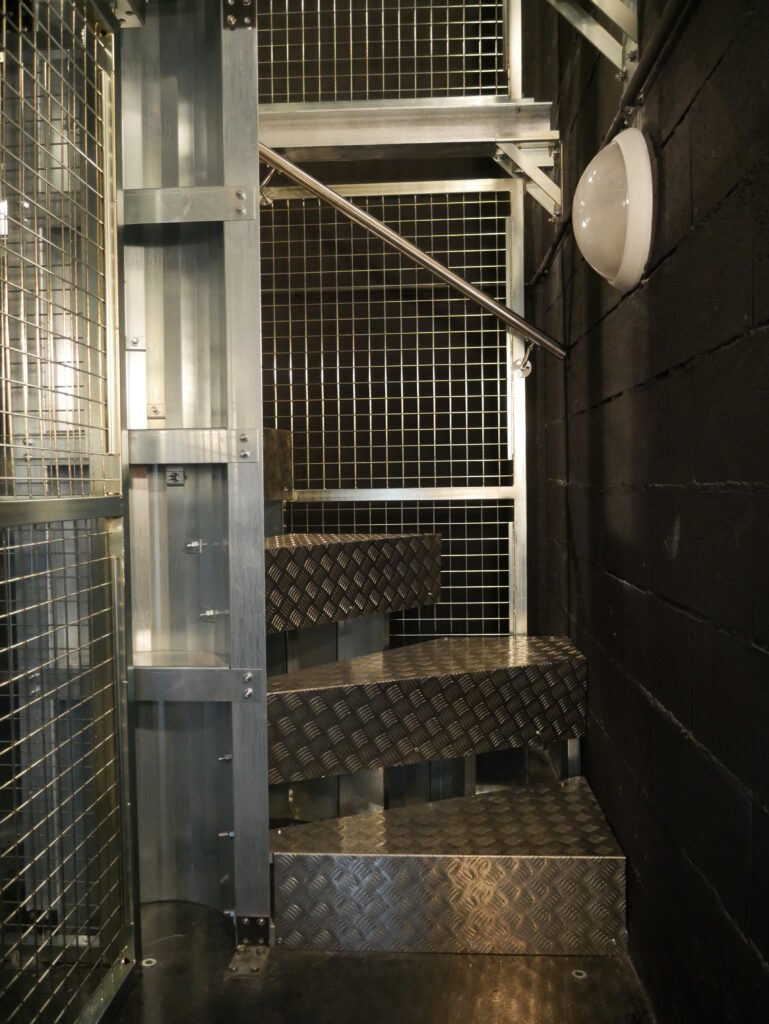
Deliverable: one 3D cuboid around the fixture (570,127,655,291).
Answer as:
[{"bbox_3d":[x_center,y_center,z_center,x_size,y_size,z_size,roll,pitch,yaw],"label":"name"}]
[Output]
[{"bbox_3d":[0.428,-0.562,1.557,0.138,0.294,0.294,-1,2,3],"label":"fixture"}]

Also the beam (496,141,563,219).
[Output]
[{"bbox_3d":[0.455,-1.058,2.665,0.217,0.227,0.120,-1,2,3],"label":"beam"}]

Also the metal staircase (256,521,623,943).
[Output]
[{"bbox_3d":[0.124,0.500,2.174,0.838,0.852,0.825,-1,2,3],"label":"metal staircase"}]

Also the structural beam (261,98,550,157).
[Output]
[{"bbox_3d":[0.058,-1.224,2.655,0.960,0.128,0.085,-1,2,3],"label":"structural beam"}]

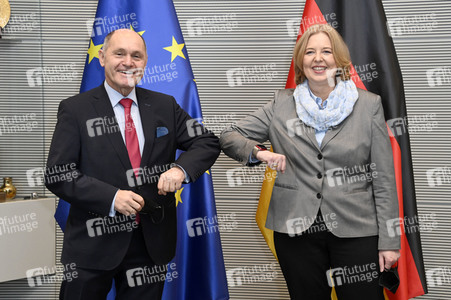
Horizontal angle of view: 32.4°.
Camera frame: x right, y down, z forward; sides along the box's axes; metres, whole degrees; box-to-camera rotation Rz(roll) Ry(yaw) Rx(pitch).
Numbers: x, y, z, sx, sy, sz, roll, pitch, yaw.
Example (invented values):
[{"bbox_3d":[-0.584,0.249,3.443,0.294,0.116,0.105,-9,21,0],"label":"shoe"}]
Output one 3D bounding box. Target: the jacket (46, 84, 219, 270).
[{"bbox_3d":[-0.375,0.110,3.130,0.700,0.760,0.380,-2,5,-22],"label":"jacket"}]

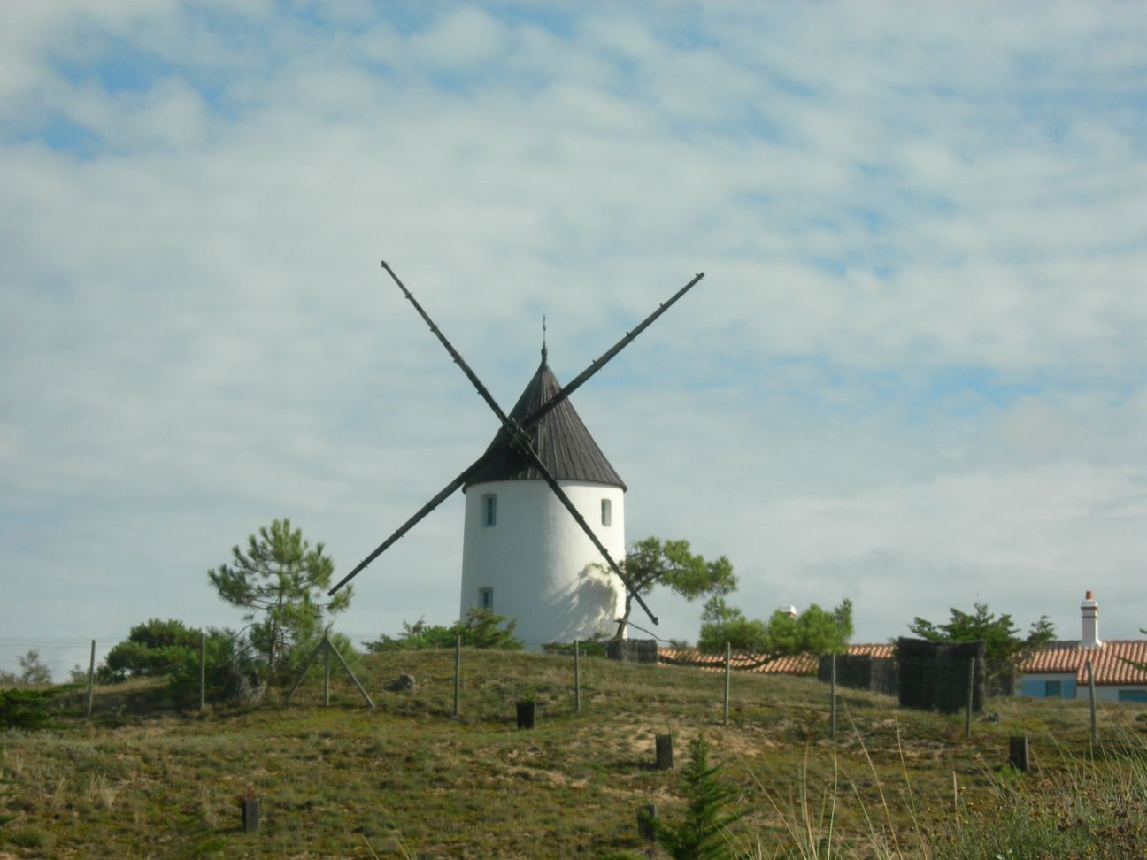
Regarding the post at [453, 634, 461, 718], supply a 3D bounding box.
[{"bbox_3d":[-1.960,4.152,57.500,0.077,1.411,0.077,3,-7,-2],"label":"post"}]

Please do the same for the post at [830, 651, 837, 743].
[{"bbox_3d":[4.282,4.367,56.000,0.073,1.460,0.073,0,-7,4],"label":"post"}]

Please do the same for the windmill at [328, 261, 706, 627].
[{"bbox_3d":[-1.057,0.926,114.541,12.673,13.435,6.859,-3,-9,20],"label":"windmill"}]

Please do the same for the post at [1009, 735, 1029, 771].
[{"bbox_3d":[6.655,4.834,51.000,0.270,0.536,0.250,0,-8,0],"label":"post"}]

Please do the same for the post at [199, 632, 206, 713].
[{"bbox_3d":[-6.291,4.112,58.000,0.073,1.390,0.073,1,-7,-6],"label":"post"}]

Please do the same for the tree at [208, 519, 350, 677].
[{"bbox_3d":[-5.512,3.151,64.000,2.672,2.966,2.500,1,-7,-5],"label":"tree"}]

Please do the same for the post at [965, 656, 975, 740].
[{"bbox_3d":[6.570,4.436,56.500,0.075,1.357,0.075,3,-7,7],"label":"post"}]

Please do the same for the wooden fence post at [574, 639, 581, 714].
[{"bbox_3d":[0.076,4.196,58.000,0.077,1.284,0.077,-2,-7,0],"label":"wooden fence post"}]

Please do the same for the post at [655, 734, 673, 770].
[{"bbox_3d":[1.346,4.814,51.000,0.250,0.522,0.250,0,-8,0],"label":"post"}]

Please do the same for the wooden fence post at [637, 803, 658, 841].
[{"bbox_3d":[0.940,4.939,43.000,0.230,0.476,0.220,0,-7,1],"label":"wooden fence post"}]

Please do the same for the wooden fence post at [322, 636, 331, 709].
[{"bbox_3d":[-4.477,4.420,62.000,0.083,1.286,0.083,0,-8,0],"label":"wooden fence post"}]

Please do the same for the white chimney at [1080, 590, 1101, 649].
[{"bbox_3d":[18.164,6.632,120.000,0.600,2.016,0.630,-2,-8,17],"label":"white chimney"}]

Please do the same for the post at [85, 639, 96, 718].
[{"bbox_3d":[-8.891,4.590,63.000,0.083,1.456,0.083,3,-8,0],"label":"post"}]

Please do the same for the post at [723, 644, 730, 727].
[{"bbox_3d":[2.702,4.474,60.000,0.083,1.465,0.083,1,-8,0],"label":"post"}]

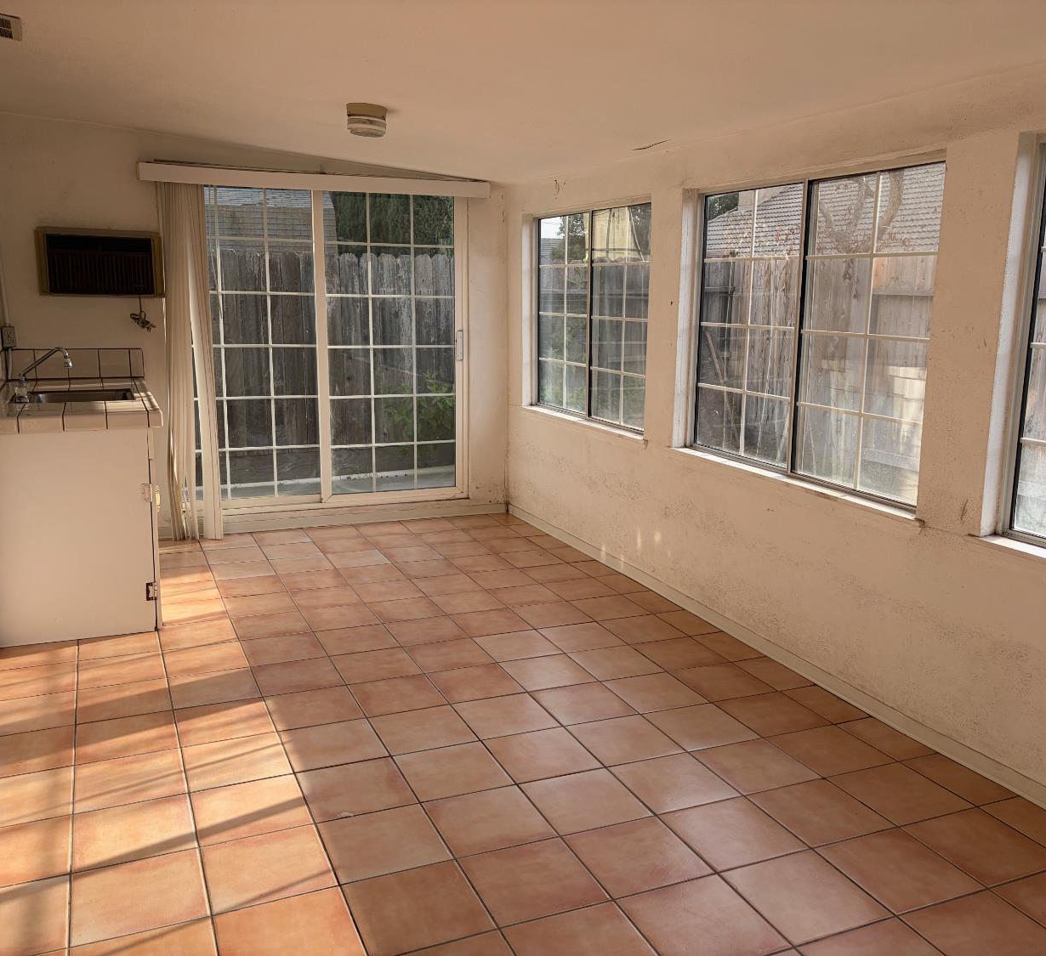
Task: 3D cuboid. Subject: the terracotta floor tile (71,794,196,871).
[{"bbox_3d":[-1.058,0.962,2.605,0.298,0.012,0.298,-3,12,-23],"label":"terracotta floor tile"}]

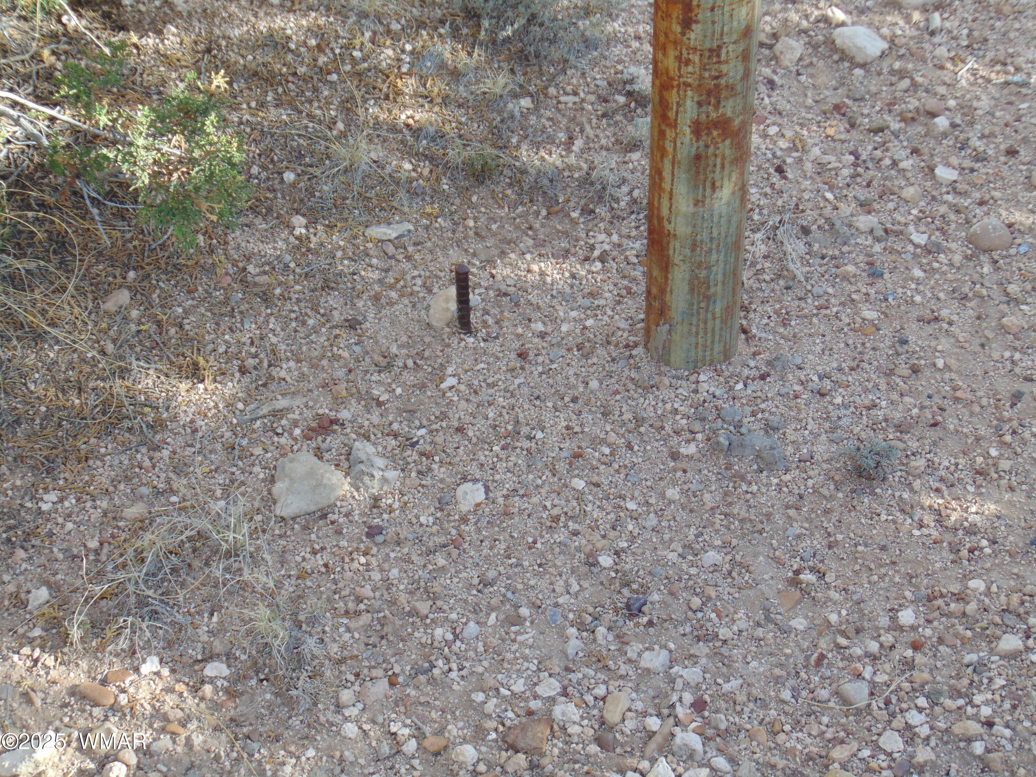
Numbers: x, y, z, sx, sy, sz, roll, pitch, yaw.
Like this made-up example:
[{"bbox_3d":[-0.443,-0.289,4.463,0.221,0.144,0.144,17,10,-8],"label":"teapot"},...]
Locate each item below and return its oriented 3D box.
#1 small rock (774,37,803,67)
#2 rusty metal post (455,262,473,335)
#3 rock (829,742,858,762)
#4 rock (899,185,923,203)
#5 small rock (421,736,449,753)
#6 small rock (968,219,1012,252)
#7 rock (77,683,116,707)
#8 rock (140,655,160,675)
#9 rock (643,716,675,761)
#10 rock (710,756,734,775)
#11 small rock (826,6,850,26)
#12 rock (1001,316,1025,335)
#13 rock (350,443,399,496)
[{"bbox_3d":[0.379,-0.473,2.989,0.039,0.024,0.056,20,45,23],"label":"small rock"},{"bbox_3d":[-0.065,-0.105,2.506,0.016,0.092,0.016,-2,40,0],"label":"rusty metal post"},{"bbox_3d":[0.319,0.355,2.078,0.033,0.011,0.016,-25,49,-22],"label":"rock"},{"bbox_3d":[0.505,-0.250,2.732,0.031,0.019,0.031,-2,40,0],"label":"rock"},{"bbox_3d":[-0.082,0.351,2.096,0.025,0.012,0.019,-1,45,1],"label":"small rock"},{"bbox_3d":[0.591,-0.193,2.665,0.054,0.031,0.059,-1,45,1],"label":"small rock"},{"bbox_3d":[-0.421,0.305,2.123,0.046,0.013,0.017,18,45,21],"label":"rock"},{"bbox_3d":[-0.364,0.275,2.106,0.021,0.014,0.024,-2,40,0],"label":"rock"},{"bbox_3d":[0.139,0.340,2.069,0.012,0.011,0.054,24,47,26],"label":"rock"},{"bbox_3d":[0.191,0.352,1.988,0.022,0.013,0.019,-2,40,0],"label":"rock"},{"bbox_3d":[0.460,-0.538,3.064,0.035,0.020,0.033,1,41,3],"label":"small rock"},{"bbox_3d":[0.584,-0.074,2.508,0.029,0.017,0.031,-2,40,0],"label":"rock"},{"bbox_3d":[-0.156,0.088,2.325,0.055,0.028,0.069,-2,40,0],"label":"rock"}]

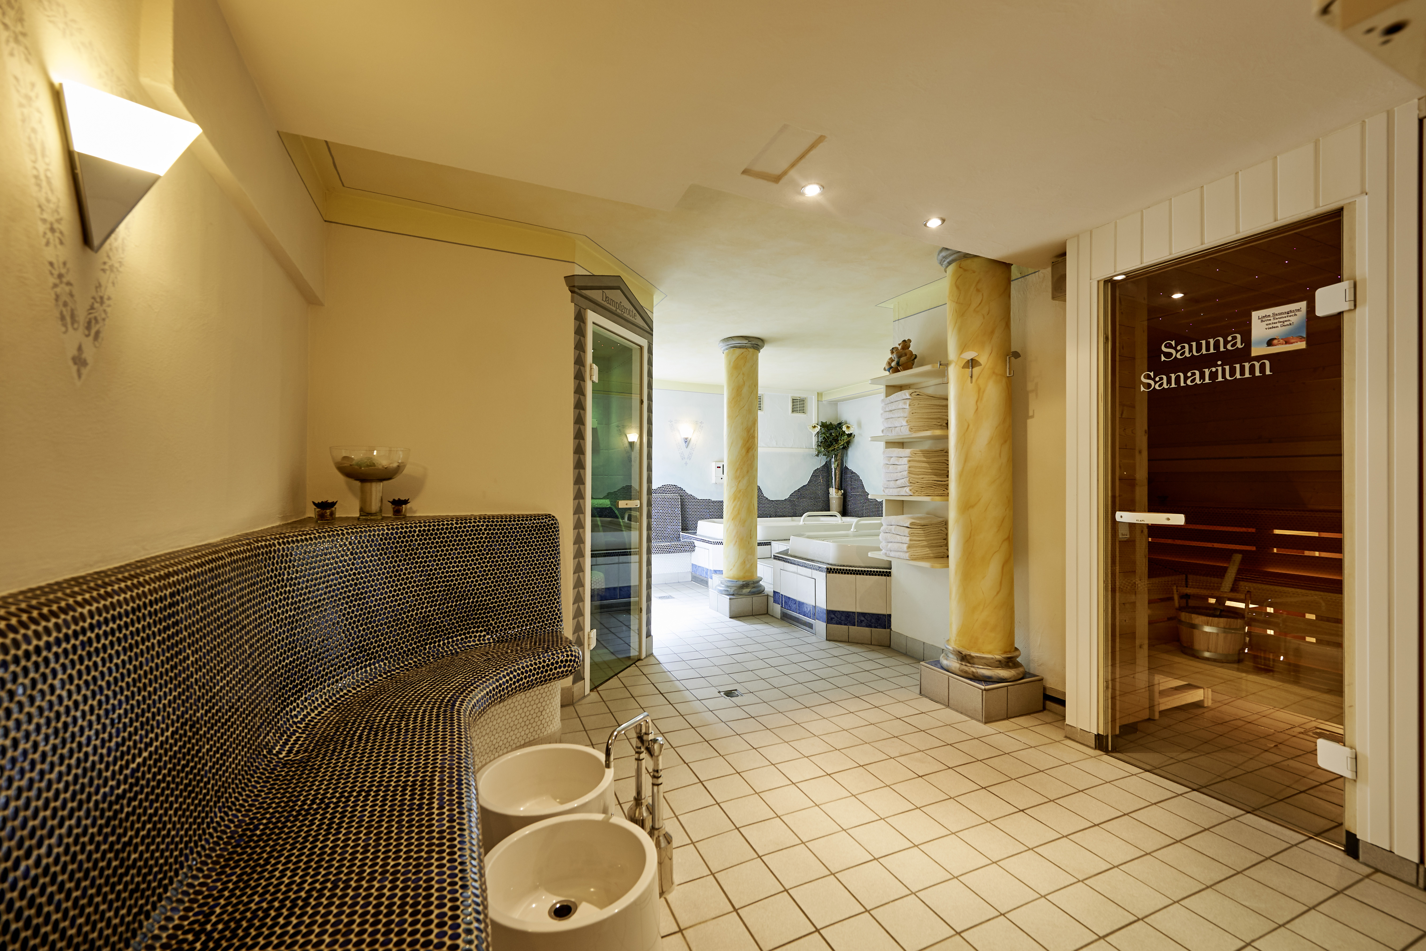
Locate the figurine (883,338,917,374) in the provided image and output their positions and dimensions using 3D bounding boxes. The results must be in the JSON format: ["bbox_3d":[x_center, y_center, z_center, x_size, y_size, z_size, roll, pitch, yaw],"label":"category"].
[{"bbox_3d":[1.167,-0.728,3.458,0.185,0.225,0.145,0,-1,-24],"label":"figurine"}]

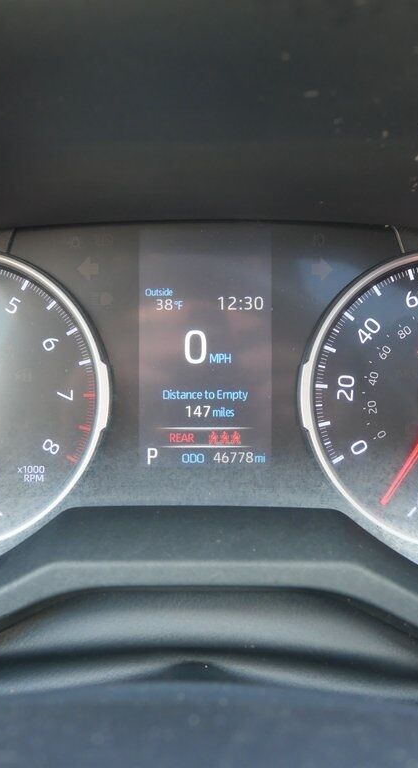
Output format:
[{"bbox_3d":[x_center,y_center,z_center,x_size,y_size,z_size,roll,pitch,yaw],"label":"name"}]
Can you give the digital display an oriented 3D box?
[{"bbox_3d":[-0.002,-0.014,0.277,0.052,0.094,0.010,0,1,-1],"label":"digital display"}]

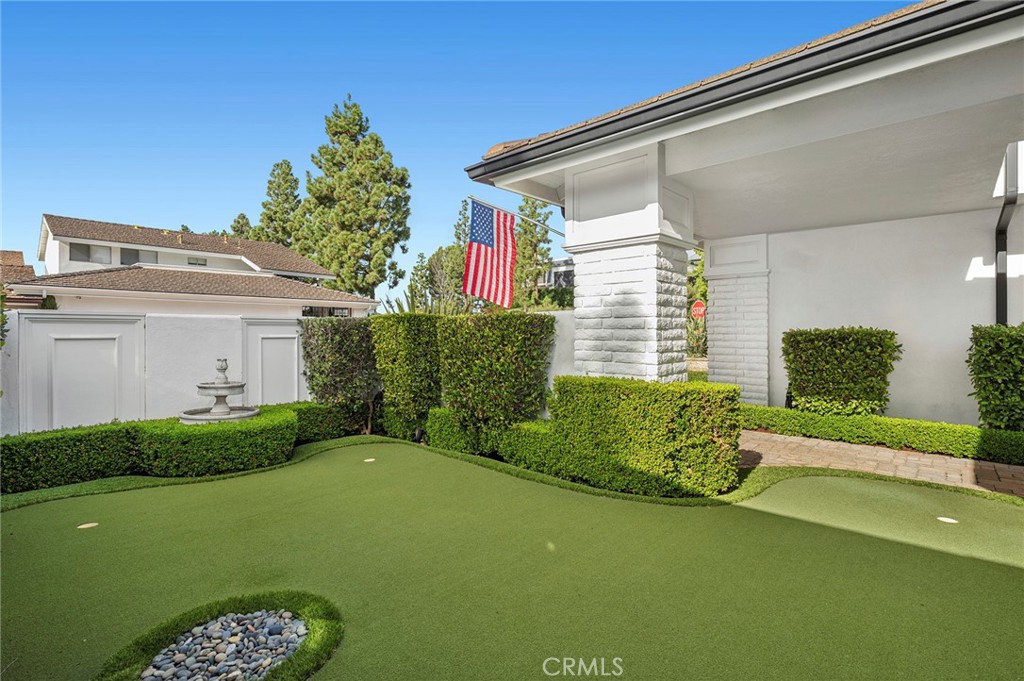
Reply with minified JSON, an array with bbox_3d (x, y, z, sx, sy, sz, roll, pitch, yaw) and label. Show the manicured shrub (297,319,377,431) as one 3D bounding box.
[{"bbox_3d":[-2.187,0.412,5.864,0.650,1.400,0.780,1,2,41],"label":"manicured shrub"}]

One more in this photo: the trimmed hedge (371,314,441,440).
[{"bbox_3d":[-1.383,0.411,5.918,0.870,1.420,0.500,1,2,41],"label":"trimmed hedge"}]

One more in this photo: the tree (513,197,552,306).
[{"bbox_3d":[1.100,-3.421,23.936,2.200,8.400,2.200,0,1,0],"label":"tree"}]

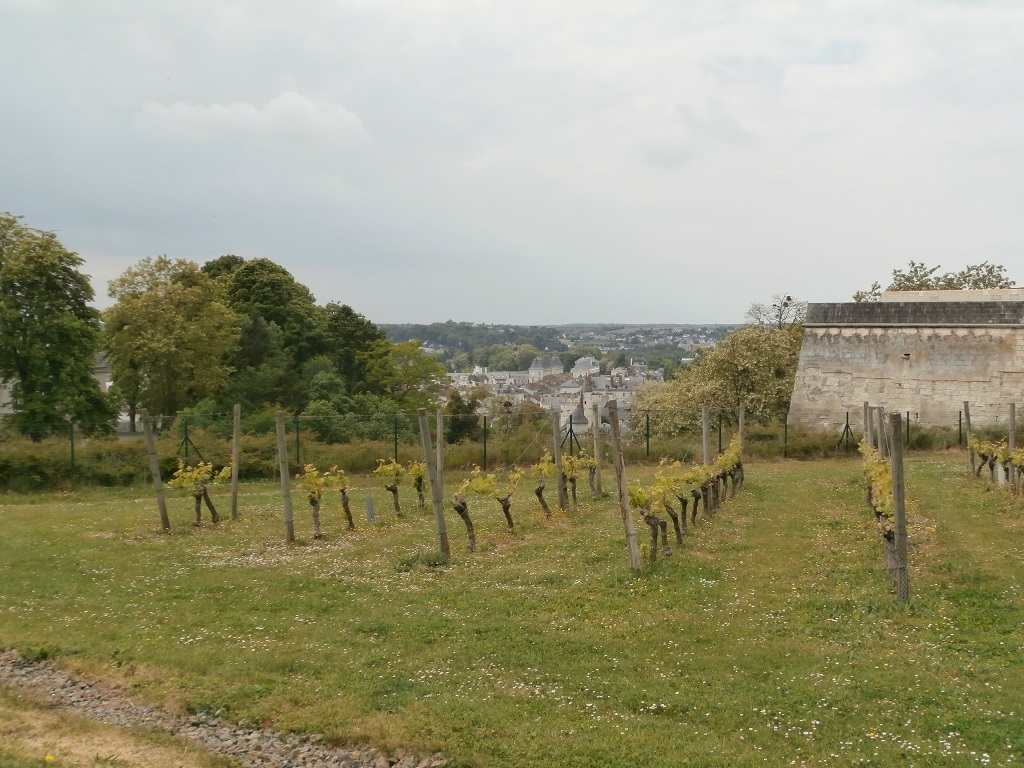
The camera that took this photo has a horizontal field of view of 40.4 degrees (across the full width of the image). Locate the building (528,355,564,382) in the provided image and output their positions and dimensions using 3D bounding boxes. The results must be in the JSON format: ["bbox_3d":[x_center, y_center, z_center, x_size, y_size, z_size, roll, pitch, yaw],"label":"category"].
[{"bbox_3d":[23.326,-9.128,940.000,14.000,21.000,20.000,2,3,44],"label":"building"}]

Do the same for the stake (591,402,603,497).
[{"bbox_3d":[1.394,1.090,22.724,0.085,1.529,0.085,-2,2,0],"label":"stake"}]

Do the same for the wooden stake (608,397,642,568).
[{"bbox_3d":[1.043,0.956,12.909,0.085,1.618,0.085,-8,7,0],"label":"wooden stake"}]

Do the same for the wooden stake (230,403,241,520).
[{"bbox_3d":[-3.611,1.029,18.224,0.080,1.522,0.080,2,0,0],"label":"wooden stake"}]

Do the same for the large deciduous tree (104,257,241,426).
[{"bbox_3d":[-15.140,-1.672,62.000,6.060,8.030,5.880,0,2,0],"label":"large deciduous tree"}]

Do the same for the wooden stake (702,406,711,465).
[{"bbox_3d":[2.677,1.056,19.111,0.090,1.483,0.090,-2,2,0],"label":"wooden stake"}]

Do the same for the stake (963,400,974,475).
[{"bbox_3d":[9.823,1.160,29.774,0.092,1.586,0.092,-7,2,0],"label":"stake"}]

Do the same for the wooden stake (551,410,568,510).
[{"bbox_3d":[0.681,1.083,19.922,0.092,1.471,0.092,-5,2,0],"label":"wooden stake"}]

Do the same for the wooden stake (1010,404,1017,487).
[{"bbox_3d":[8.907,1.113,24.738,0.088,1.535,0.088,-1,2,0],"label":"wooden stake"}]

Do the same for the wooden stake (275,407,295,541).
[{"bbox_3d":[-2.502,1.036,15.415,0.087,1.484,0.087,-4,8,0],"label":"wooden stake"}]

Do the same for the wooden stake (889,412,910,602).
[{"bbox_3d":[3.057,0.983,10.953,0.088,1.520,0.088,-5,7,0],"label":"wooden stake"}]

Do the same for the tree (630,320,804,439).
[{"bbox_3d":[10.598,0.227,70.000,9.200,7.200,8.500,0,2,0],"label":"tree"}]

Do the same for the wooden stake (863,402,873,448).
[{"bbox_3d":[6.866,1.096,26.834,0.083,1.519,0.083,-2,2,0],"label":"wooden stake"}]

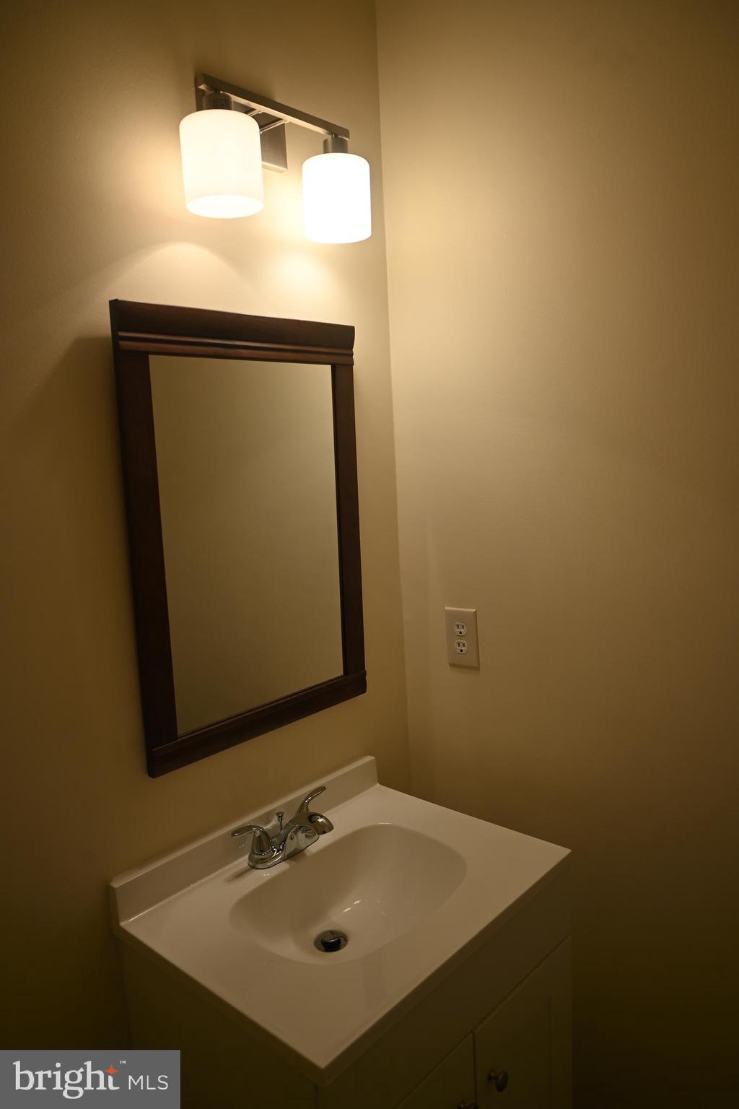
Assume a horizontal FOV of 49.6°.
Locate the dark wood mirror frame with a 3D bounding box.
[{"bbox_3d":[-0.196,-0.043,1.444,0.023,0.752,0.521,5,11,41],"label":"dark wood mirror frame"}]

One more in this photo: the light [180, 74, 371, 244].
[{"bbox_3d":[-0.154,-0.646,1.333,0.149,0.182,0.377,5,11,41],"label":"light"}]

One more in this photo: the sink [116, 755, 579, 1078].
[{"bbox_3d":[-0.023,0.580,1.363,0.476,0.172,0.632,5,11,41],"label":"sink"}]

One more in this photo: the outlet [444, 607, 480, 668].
[{"bbox_3d":[0.194,0.177,1.675,0.077,0.124,0.006,5,11,41],"label":"outlet"}]

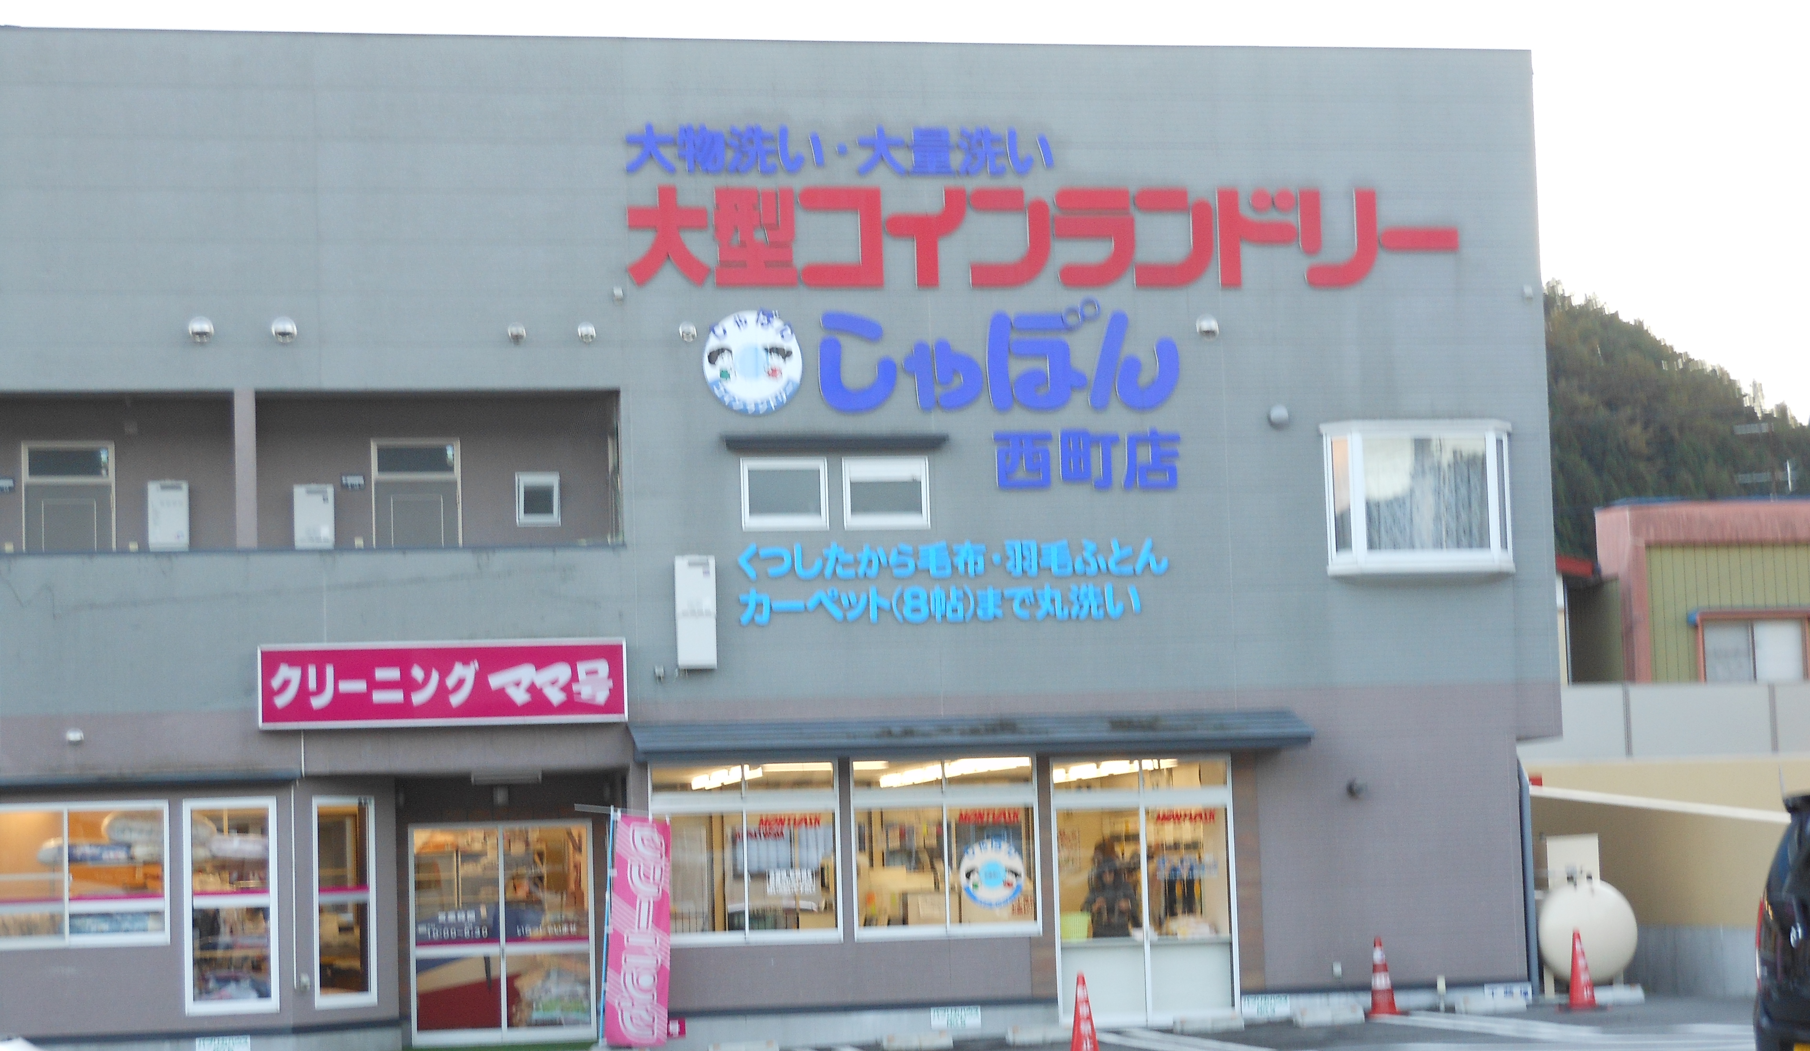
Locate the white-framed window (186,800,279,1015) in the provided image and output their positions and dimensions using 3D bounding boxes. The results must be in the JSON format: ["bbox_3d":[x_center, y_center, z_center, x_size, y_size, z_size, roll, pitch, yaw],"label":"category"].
[{"bbox_3d":[-5.795,3.277,29.686,0.788,1.835,0.100,-1,-5,-11],"label":"white-framed window"}]

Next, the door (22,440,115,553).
[{"bbox_3d":[-7.353,0.362,30.395,0.795,2.230,0.120,-1,-5,-11],"label":"door"}]

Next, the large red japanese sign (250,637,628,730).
[{"bbox_3d":[-3.969,1.358,29.680,3.140,0.739,0.250,-1,-5,-11],"label":"large red japanese sign"}]

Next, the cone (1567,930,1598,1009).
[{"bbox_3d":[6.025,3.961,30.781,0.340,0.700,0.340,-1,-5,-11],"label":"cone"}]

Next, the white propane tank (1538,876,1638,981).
[{"bbox_3d":[6.551,3.886,33.100,0.970,1.030,1.400,-2,-5,0],"label":"white propane tank"}]

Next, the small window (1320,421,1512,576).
[{"bbox_3d":[4.737,-0.249,31.499,1.788,1.394,0.300,-1,-5,-11],"label":"small window"}]

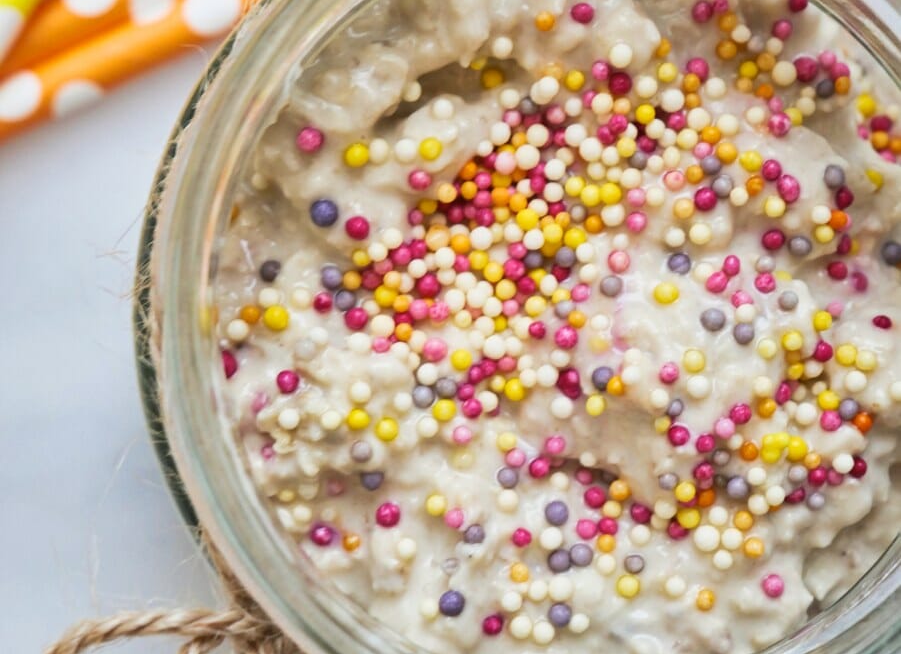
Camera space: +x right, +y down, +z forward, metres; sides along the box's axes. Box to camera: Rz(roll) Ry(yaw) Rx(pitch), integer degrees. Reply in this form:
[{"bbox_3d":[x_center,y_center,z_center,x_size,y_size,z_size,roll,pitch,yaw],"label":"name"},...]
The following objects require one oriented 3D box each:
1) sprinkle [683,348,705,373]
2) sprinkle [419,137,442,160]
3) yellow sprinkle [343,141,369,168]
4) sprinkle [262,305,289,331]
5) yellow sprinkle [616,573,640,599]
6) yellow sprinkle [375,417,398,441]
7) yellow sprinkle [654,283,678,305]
[{"bbox_3d":[0.021,0.003,0.204,0.002,0.002,0.002,0,89,0],"label":"sprinkle"},{"bbox_3d":[-0.002,-0.015,0.204,0.002,0.002,0.002,0,89,0],"label":"sprinkle"},{"bbox_3d":[-0.008,-0.015,0.204,0.002,0.002,0.002,0,89,0],"label":"yellow sprinkle"},{"bbox_3d":[-0.015,-0.001,0.204,0.002,0.002,0.002,0,89,0],"label":"sprinkle"},{"bbox_3d":[0.015,0.022,0.204,0.002,0.002,0.002,0,89,0],"label":"yellow sprinkle"},{"bbox_3d":[-0.006,0.009,0.204,0.002,0.002,0.002,0,89,0],"label":"yellow sprinkle"},{"bbox_3d":[0.019,-0.003,0.204,0.002,0.002,0.002,0,89,0],"label":"yellow sprinkle"}]

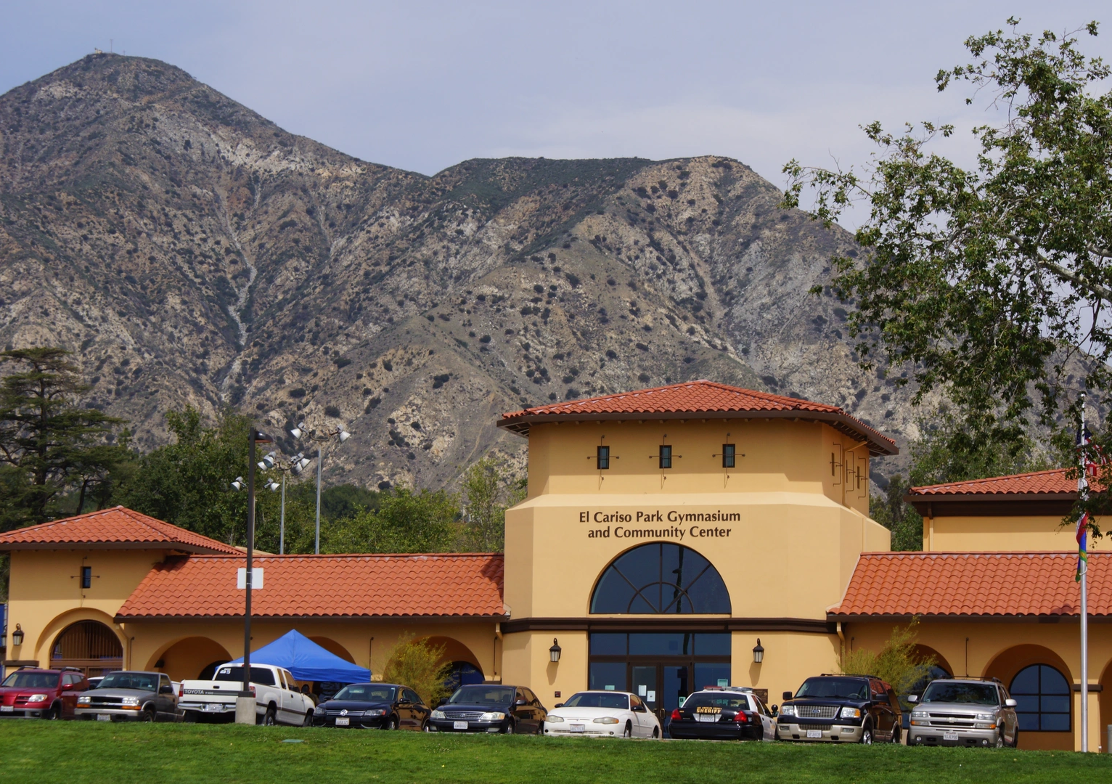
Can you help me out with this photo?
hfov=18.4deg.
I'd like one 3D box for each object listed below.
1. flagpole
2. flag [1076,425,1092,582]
[{"bbox_3d":[14.066,4.973,91.400,0.170,9.751,0.170,-1,-7,16],"label":"flagpole"},{"bbox_3d":[14.096,2.978,91.647,0.450,4.215,0.350,-1,-7,16],"label":"flag"}]

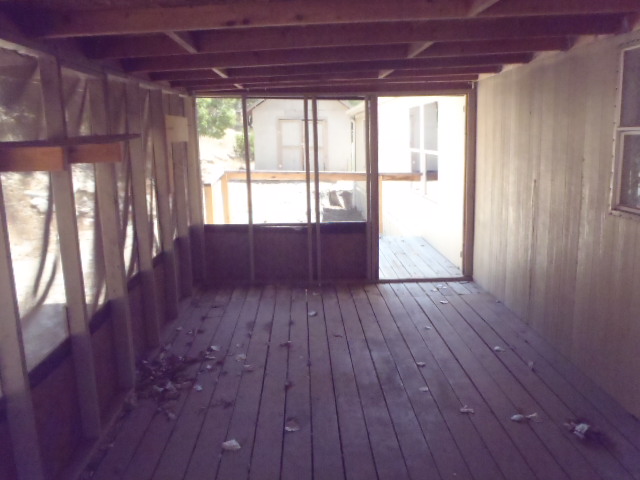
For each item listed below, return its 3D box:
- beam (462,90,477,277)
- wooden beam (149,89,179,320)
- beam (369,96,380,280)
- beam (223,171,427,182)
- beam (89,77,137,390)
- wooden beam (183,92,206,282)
[{"bbox_3d":[1.552,-0.543,5.377,0.106,1.942,0.090,-2,11,-2],"label":"beam"},{"bbox_3d":[-1.318,-0.268,4.404,0.095,1.957,0.050,-2,11,-2],"label":"wooden beam"},{"bbox_3d":[0.560,-0.495,5.342,0.084,1.942,0.085,-2,11,-2],"label":"beam"},{"bbox_3d":[0.002,-0.981,8.042,3.078,0.125,0.110,2,11,7],"label":"beam"},{"bbox_3d":[-1.247,0.013,3.129,0.092,1.896,0.045,-2,11,-2],"label":"beam"},{"bbox_3d":[-1.296,-0.471,5.369,0.115,1.949,0.085,-2,11,-2],"label":"wooden beam"}]

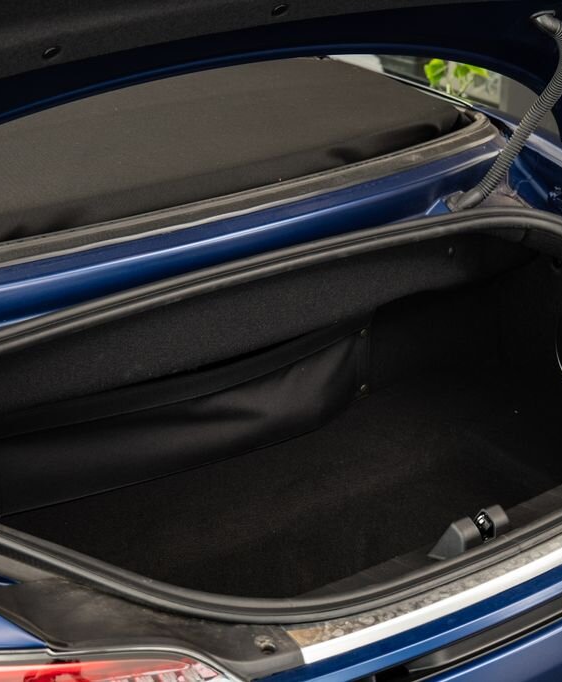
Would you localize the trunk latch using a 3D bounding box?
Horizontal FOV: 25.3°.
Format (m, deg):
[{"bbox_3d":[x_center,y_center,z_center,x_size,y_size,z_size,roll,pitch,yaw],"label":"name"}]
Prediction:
[{"bbox_3d":[0.230,0.226,1.470,0.105,0.045,0.044,-17,31,-30],"label":"trunk latch"}]

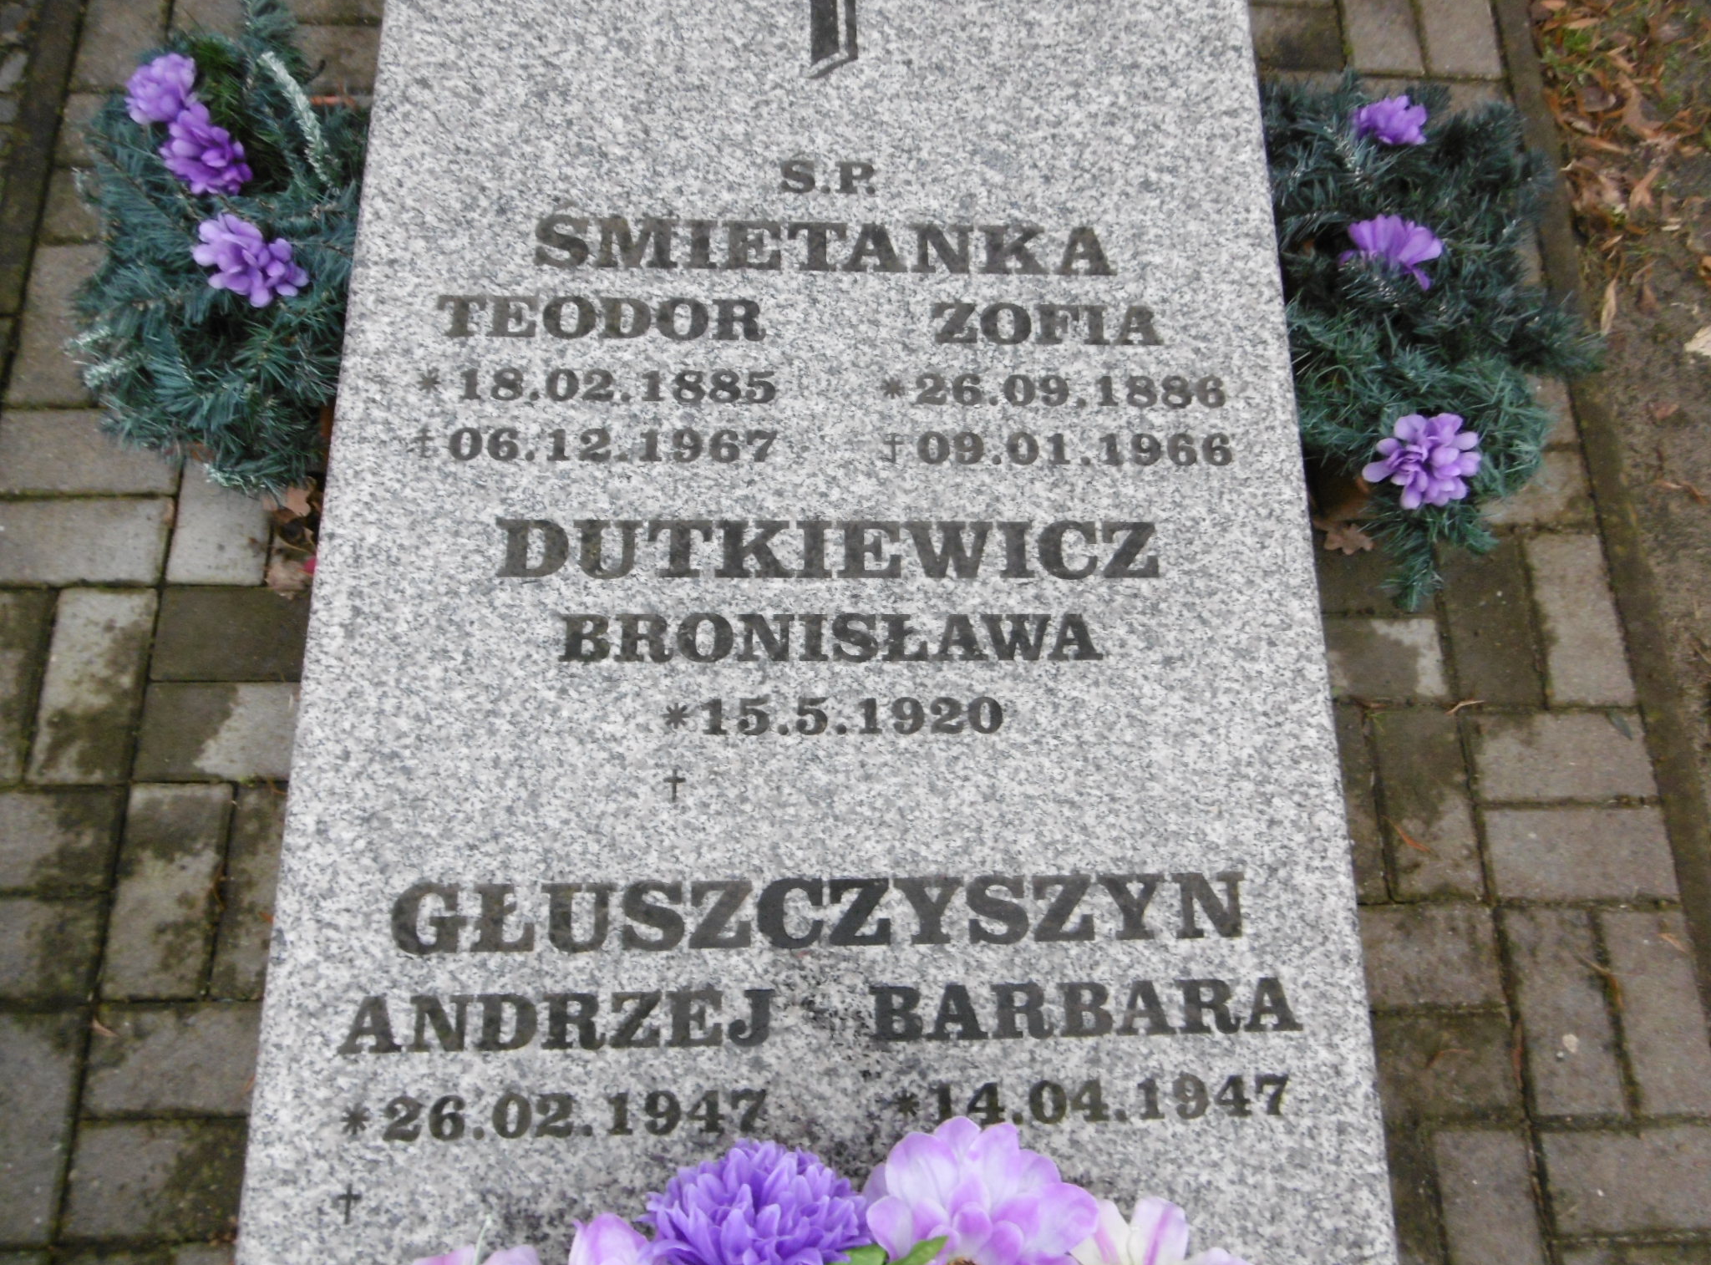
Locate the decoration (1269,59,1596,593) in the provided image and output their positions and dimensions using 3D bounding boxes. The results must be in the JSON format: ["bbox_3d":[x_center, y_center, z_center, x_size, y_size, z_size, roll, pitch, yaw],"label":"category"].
[{"bbox_3d":[0.572,-0.318,1.237,0.333,0.190,0.545,0,73,-3],"label":"decoration"}]

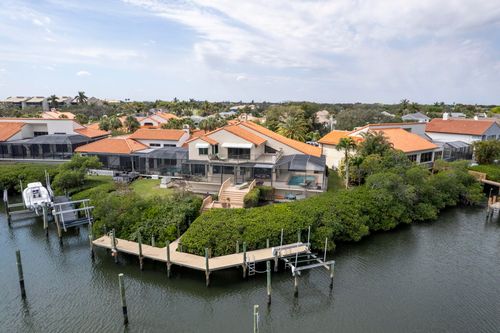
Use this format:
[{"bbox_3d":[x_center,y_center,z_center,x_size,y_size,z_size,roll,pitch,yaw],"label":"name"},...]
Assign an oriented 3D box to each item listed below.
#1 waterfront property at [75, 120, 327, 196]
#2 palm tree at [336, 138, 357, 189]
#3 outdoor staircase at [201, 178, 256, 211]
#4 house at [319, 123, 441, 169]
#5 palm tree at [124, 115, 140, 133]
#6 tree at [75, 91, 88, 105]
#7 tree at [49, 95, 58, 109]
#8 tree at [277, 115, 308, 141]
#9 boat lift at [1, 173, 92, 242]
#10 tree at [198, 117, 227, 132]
[{"bbox_3d":[-6.300,-2.660,48.020,33.950,8.440,18.430,4,12,17],"label":"waterfront property"},{"bbox_3d":[12.600,-0.470,40.350,2.520,7.120,2.520,0,12,0],"label":"palm tree"},{"bbox_3d":[-2.420,3.400,36.910,5.140,2.520,4.660,5,13,22],"label":"outdoor staircase"},{"bbox_3d":[23.090,-4.430,58.550,14.550,7.370,16.490,-7,14,-31],"label":"house"},{"bbox_3d":[-27.730,-7.980,72.670,3.780,8.490,3.780,0,12,0],"label":"palm tree"},{"bbox_3d":[-54.820,-17.010,100.500,4.850,14.650,4.850,0,12,0],"label":"tree"},{"bbox_3d":[-70.170,-18.660,110.070,4.460,13.930,4.460,0,12,0],"label":"tree"},{"bbox_3d":[9.370,-7.040,67.910,6.600,8.600,6.600,0,12,0],"label":"tree"},{"bbox_3d":[-20.560,4.290,32.530,8.540,4.170,6.300,6,13,26],"label":"boat lift"},{"bbox_3d":[-7.800,-6.170,64.130,5.430,8.460,4.850,0,12,0],"label":"tree"}]

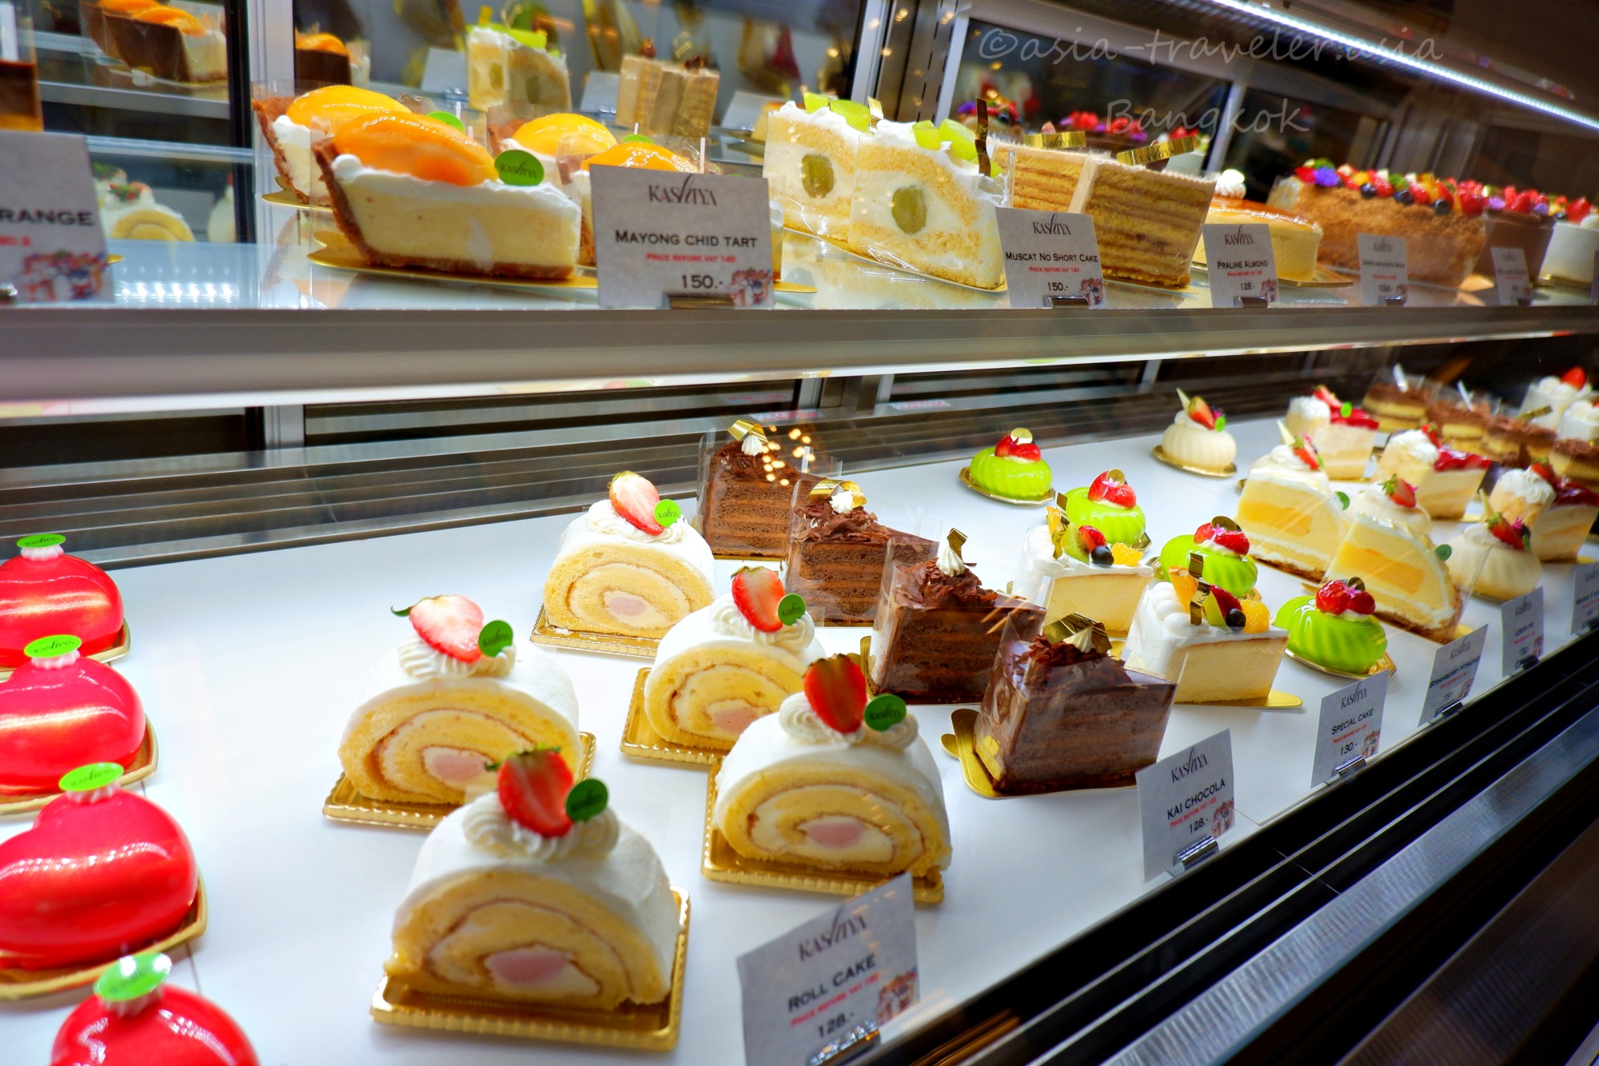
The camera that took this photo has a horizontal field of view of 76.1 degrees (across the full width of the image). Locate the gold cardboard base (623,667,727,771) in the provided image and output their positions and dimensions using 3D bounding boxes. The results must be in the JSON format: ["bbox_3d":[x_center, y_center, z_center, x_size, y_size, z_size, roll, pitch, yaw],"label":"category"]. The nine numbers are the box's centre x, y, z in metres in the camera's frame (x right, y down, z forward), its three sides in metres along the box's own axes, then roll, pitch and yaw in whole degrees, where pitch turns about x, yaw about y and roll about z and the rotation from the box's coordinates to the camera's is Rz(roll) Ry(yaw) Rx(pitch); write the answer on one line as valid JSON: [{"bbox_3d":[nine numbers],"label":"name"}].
[{"bbox_3d":[-0.032,0.088,0.484,0.096,0.006,0.062,9,26,-6],"label":"gold cardboard base"}]

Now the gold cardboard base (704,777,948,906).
[{"bbox_3d":[0.010,0.135,0.474,0.106,0.008,0.076,8,26,-6],"label":"gold cardboard base"}]

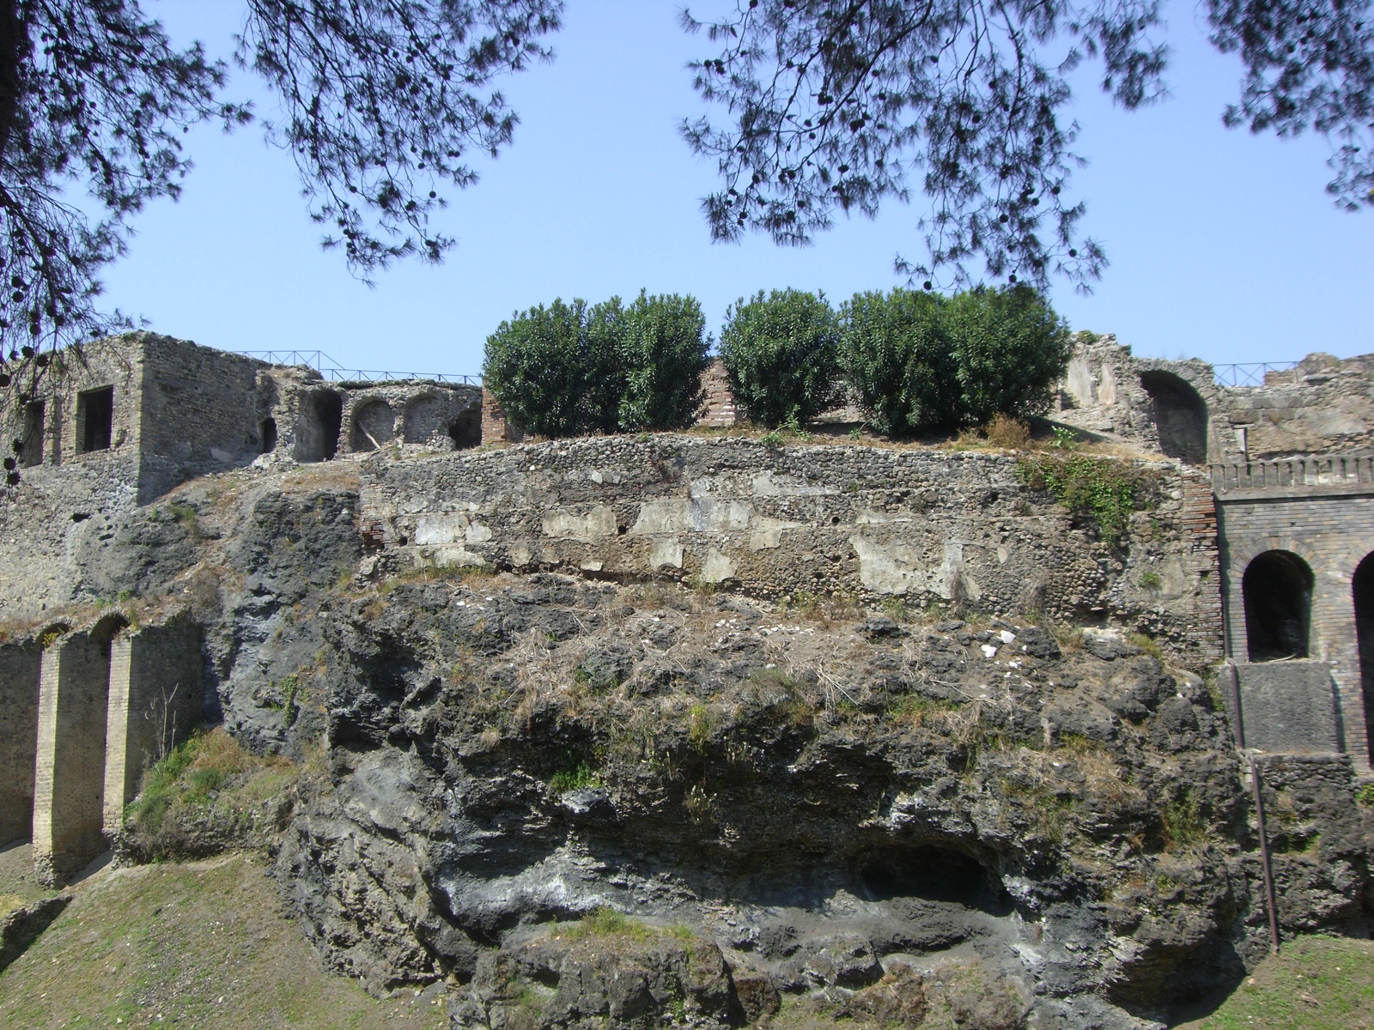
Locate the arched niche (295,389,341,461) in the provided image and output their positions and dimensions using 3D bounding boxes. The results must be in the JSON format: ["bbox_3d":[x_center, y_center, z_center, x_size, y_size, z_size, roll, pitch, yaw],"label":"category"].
[{"bbox_3d":[-10.443,-2.497,44.400,1.709,2.169,1.200,-5,-10,25],"label":"arched niche"}]

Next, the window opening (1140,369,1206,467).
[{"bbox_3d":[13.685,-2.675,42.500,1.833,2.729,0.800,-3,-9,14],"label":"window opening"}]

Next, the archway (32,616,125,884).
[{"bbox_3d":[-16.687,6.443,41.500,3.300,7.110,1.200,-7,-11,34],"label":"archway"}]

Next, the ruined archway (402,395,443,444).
[{"bbox_3d":[-7.385,-2.670,42.900,1.387,1.398,0.500,-5,-10,25],"label":"ruined archway"}]

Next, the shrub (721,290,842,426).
[{"bbox_3d":[2.480,-4.184,40.000,3.231,3.810,3.000,0,-9,-3],"label":"shrub"}]

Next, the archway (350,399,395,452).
[{"bbox_3d":[-8.928,-2.530,43.600,1.584,1.546,0.500,-5,-10,25],"label":"archway"}]

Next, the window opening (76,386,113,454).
[{"bbox_3d":[-16.881,-2.688,43.500,1.716,1.986,0.450,-7,-11,34],"label":"window opening"}]

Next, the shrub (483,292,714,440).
[{"bbox_3d":[-2.438,-4.031,40.300,6.052,4.042,3.200,-1,-9,0],"label":"shrub"}]

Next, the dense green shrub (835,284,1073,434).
[{"bbox_3d":[7.334,-4.262,41.000,6.456,4.205,3.300,0,-9,-6],"label":"dense green shrub"}]

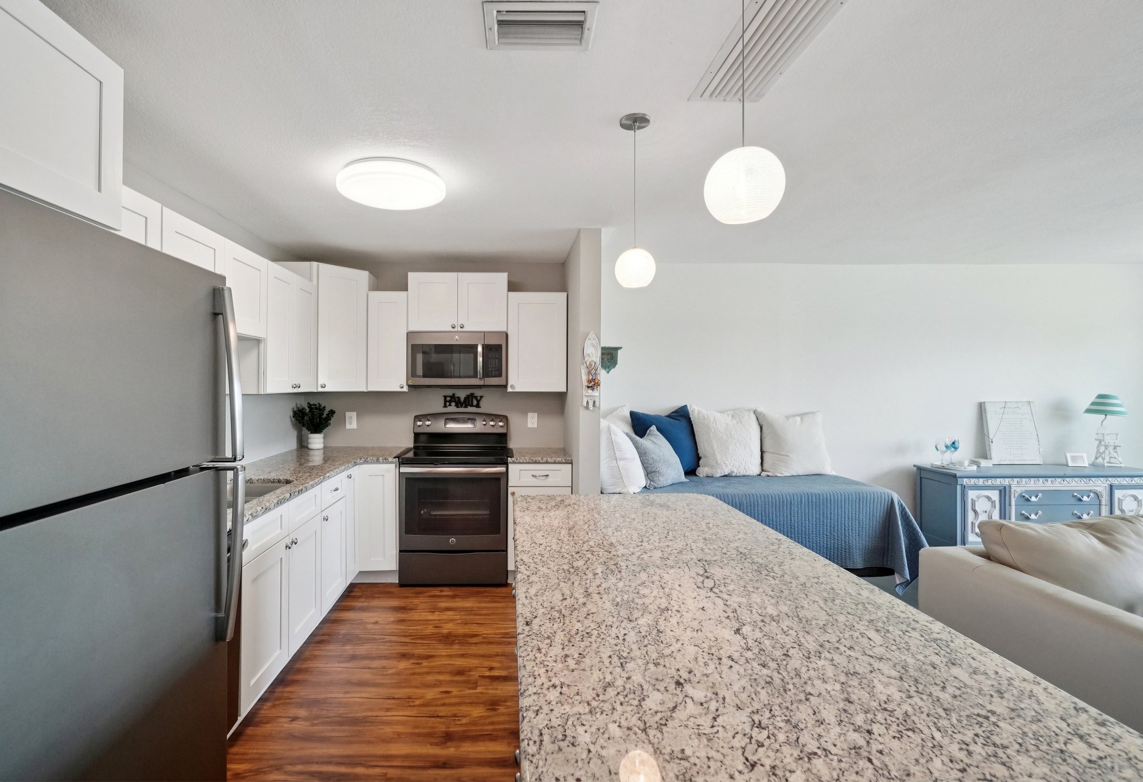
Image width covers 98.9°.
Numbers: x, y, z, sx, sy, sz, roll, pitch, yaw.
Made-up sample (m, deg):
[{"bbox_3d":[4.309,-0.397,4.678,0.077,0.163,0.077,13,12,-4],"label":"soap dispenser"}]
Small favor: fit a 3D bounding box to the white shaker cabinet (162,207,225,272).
[{"bbox_3d":[-1.849,-0.528,2.184,0.330,0.457,0.420,0,0,-6],"label":"white shaker cabinet"}]

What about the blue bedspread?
[{"bbox_3d":[1.240,0.970,3.570,2.100,0.610,0.980,0,1,-2],"label":"blue bedspread"}]

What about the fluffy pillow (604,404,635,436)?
[{"bbox_3d":[0.305,0.382,3.920,0.470,0.470,0.160,-2,-14,-18],"label":"fluffy pillow"}]

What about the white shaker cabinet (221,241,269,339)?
[{"bbox_3d":[-1.877,-0.527,2.567,0.325,0.455,0.410,0,1,-6],"label":"white shaker cabinet"}]

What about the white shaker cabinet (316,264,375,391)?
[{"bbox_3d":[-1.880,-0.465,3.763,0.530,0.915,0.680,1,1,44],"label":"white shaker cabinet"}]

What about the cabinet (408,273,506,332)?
[{"bbox_3d":[-0.869,-0.683,3.897,0.765,0.455,0.325,0,1,-2],"label":"cabinet"}]

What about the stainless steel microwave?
[{"bbox_3d":[-0.866,-0.238,3.880,0.760,0.420,0.400,0,0,-2],"label":"stainless steel microwave"}]

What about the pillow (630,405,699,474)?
[{"bbox_3d":[0.738,0.391,3.860,0.520,0.520,0.170,-3,-15,-10],"label":"pillow"}]

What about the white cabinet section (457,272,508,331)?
[{"bbox_3d":[-0.675,-0.675,3.860,0.383,0.445,0.330,0,0,-2],"label":"white cabinet section"}]

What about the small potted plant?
[{"bbox_3d":[-2.021,0.276,3.840,0.320,0.360,0.290,0,1,-2],"label":"small potted plant"}]

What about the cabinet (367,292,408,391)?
[{"bbox_3d":[-1.412,-0.378,3.910,0.303,0.762,0.325,0,0,-2],"label":"cabinet"}]

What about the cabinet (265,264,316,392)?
[{"bbox_3d":[-1.944,-0.370,3.122,0.325,0.762,0.710,0,1,-6],"label":"cabinet"}]

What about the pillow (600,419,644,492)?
[{"bbox_3d":[0.315,0.450,3.470,0.220,0.490,0.500,-18,0,0],"label":"pillow"}]

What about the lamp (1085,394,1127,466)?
[{"bbox_3d":[4.340,0.318,3.960,0.245,0.586,0.245,0,0,0],"label":"lamp"}]

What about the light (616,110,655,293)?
[{"bbox_3d":[0.250,-0.736,1.920,0.158,0.660,0.158,0,0,0],"label":"light"}]

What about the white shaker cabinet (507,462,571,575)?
[{"bbox_3d":[-0.240,0.905,3.775,0.453,0.790,0.620,0,0,-2],"label":"white shaker cabinet"}]

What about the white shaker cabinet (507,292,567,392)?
[{"bbox_3d":[-0.268,-0.374,3.910,0.453,0.762,0.325,0,0,-2],"label":"white shaker cabinet"}]

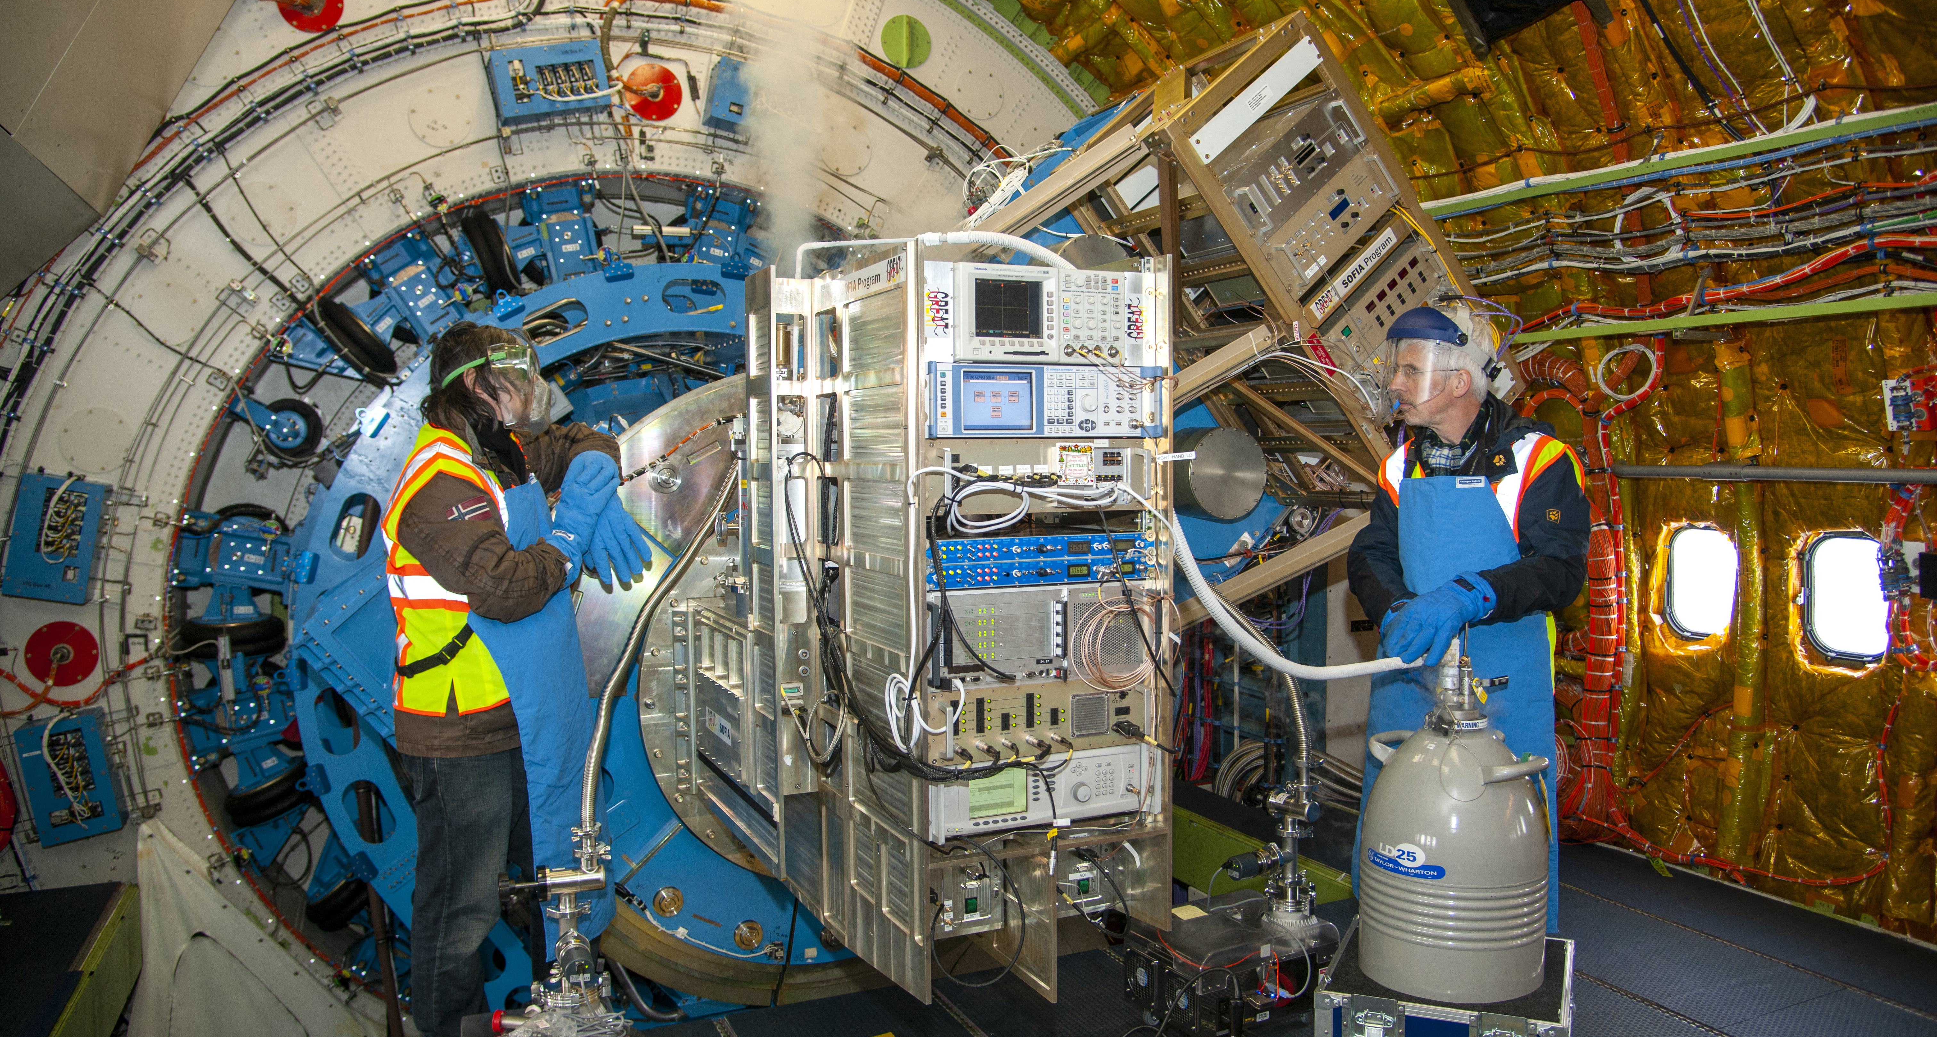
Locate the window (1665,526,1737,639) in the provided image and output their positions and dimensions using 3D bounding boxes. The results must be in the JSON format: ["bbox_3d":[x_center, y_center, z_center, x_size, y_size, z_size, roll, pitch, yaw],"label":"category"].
[{"bbox_3d":[2.628,0.234,4.632,0.050,0.400,0.272,-2,4,-26],"label":"window"}]

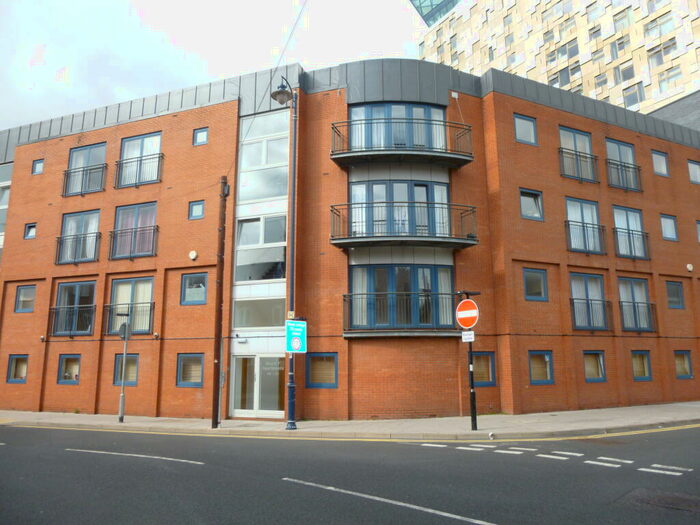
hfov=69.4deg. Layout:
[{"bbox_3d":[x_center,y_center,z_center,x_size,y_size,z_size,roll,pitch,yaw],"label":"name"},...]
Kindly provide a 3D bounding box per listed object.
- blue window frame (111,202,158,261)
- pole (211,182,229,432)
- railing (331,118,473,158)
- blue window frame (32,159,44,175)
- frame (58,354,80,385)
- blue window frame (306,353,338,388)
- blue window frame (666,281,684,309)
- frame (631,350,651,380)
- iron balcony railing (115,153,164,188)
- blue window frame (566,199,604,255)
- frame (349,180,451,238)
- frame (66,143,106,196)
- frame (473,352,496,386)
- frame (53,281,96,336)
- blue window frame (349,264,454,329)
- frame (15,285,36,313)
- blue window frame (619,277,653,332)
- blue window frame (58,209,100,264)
[{"bbox_3d":[-8.246,-1.204,19.481,2.041,2.066,0.110,-4,-11,20],"label":"blue window frame"},{"bbox_3d":[-3.959,1.034,15.293,0.180,7.620,0.180,2,-11,-14],"label":"pole"},{"bbox_3d":[1.719,-3.852,16.505,4.600,1.170,1.300,0,-10,-2],"label":"railing"},{"bbox_3d":[-13.519,-4.135,22.016,0.651,0.639,0.110,-4,-11,20],"label":"blue window frame"},{"bbox_3d":[-10.649,4.070,19.230,1.071,1.106,0.120,-4,-11,20],"label":"frame"},{"bbox_3d":[-0.879,3.423,16.022,1.116,1.106,0.120,-4,-11,20],"label":"blue window frame"},{"bbox_3d":[13.341,1.360,20.697,1.050,1.080,0.100,4,-11,-25],"label":"blue window frame"},{"bbox_3d":[11.018,3.909,19.066,1.069,1.113,0.120,5,-12,-25],"label":"frame"},{"bbox_3d":[-7.950,-3.437,19.195,2.244,1.103,0.170,-4,-11,21],"label":"iron balcony railing"},{"bbox_3d":[8.741,-1.328,18.803,1.769,2.001,0.100,4,-11,-25],"label":"blue window frame"},{"bbox_3d":[1.679,-1.696,16.812,3.347,2.030,0.380,0,-10,-3],"label":"frame"},{"bbox_3d":[-10.687,-3.778,20.515,1.919,2.039,0.120,-4,-11,20],"label":"frame"},{"bbox_3d":[4.297,3.462,16.359,1.036,1.091,0.120,5,-12,-25],"label":"frame"},{"bbox_3d":[-10.658,1.800,19.619,1.993,2.066,0.100,-4,-11,21],"label":"frame"},{"bbox_3d":[1.675,1.100,16.294,3.338,2.039,0.380,0,-10,-3],"label":"blue window frame"},{"bbox_3d":[-13.231,1.489,20.615,1.061,1.112,0.120,-4,-11,20],"label":"frame"},{"bbox_3d":[11.182,1.664,19.834,1.805,2.074,0.110,5,-11,-26],"label":"blue window frame"},{"bbox_3d":[-10.710,-1.015,20.021,1.942,2.061,0.120,-4,-11,20],"label":"blue window frame"}]

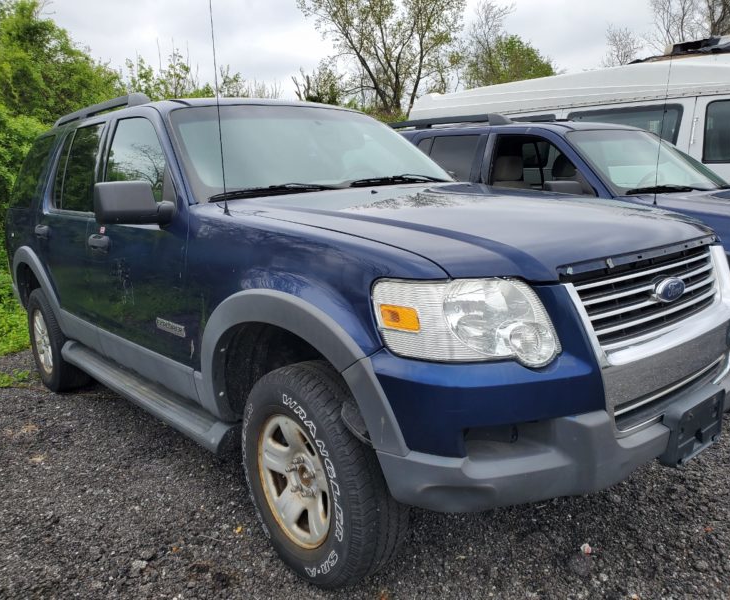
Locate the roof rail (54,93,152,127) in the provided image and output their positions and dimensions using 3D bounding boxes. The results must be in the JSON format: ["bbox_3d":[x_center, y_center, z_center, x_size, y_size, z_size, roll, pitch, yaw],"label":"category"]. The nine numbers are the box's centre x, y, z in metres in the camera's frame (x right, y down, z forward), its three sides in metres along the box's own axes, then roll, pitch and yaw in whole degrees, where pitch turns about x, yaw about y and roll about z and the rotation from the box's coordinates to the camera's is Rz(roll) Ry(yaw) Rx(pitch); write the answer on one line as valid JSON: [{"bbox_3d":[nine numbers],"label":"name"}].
[{"bbox_3d":[-1.623,-1.119,3.590,0.060,0.100,1.620,-11,14,-41],"label":"roof rail"}]

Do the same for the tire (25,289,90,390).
[{"bbox_3d":[-2.099,0.258,4.126,0.240,0.735,0.735,-11,13,-41],"label":"tire"}]

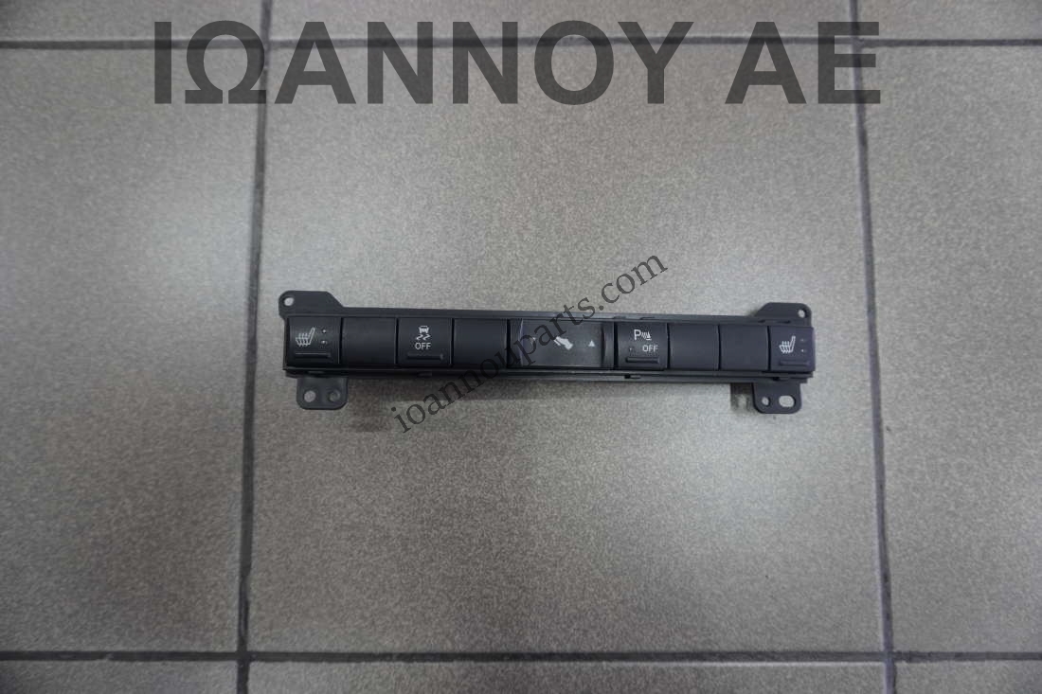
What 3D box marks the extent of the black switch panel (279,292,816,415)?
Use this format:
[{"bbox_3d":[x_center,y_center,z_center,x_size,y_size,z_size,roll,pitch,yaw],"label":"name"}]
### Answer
[{"bbox_3d":[0.017,0.005,0.351,0.260,0.050,0.057,1,85,-6],"label":"black switch panel"}]

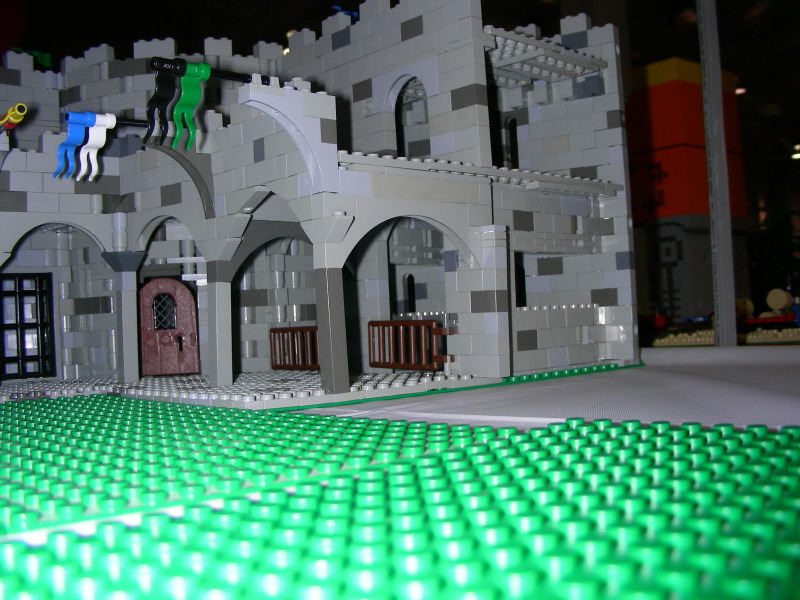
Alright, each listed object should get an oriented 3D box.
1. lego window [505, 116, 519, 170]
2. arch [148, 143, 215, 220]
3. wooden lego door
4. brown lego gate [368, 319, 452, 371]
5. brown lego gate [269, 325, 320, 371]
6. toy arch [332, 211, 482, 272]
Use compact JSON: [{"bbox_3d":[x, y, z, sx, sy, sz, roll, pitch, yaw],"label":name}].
[{"bbox_3d":[0.070,-0.095,0.534,0.006,0.034,0.009,-1,-2,-43],"label":"lego window"},{"bbox_3d":[-0.096,-0.055,0.390,0.037,0.036,0.008,-1,-2,-43],"label":"arch"},{"bbox_3d":[-0.129,0.015,0.488,0.033,0.054,0.004,-3,-1,0],"label":"wooden lego door"},{"bbox_3d":[0.005,0.022,0.424,0.004,0.023,0.058,-1,-2,-43],"label":"brown lego gate"},{"bbox_3d":[-0.054,0.027,0.486,0.004,0.023,0.057,-1,-2,-43],"label":"brown lego gate"},{"bbox_3d":[0.004,-0.025,0.371,0.089,0.026,0.008,-1,-2,-43],"label":"toy arch"}]

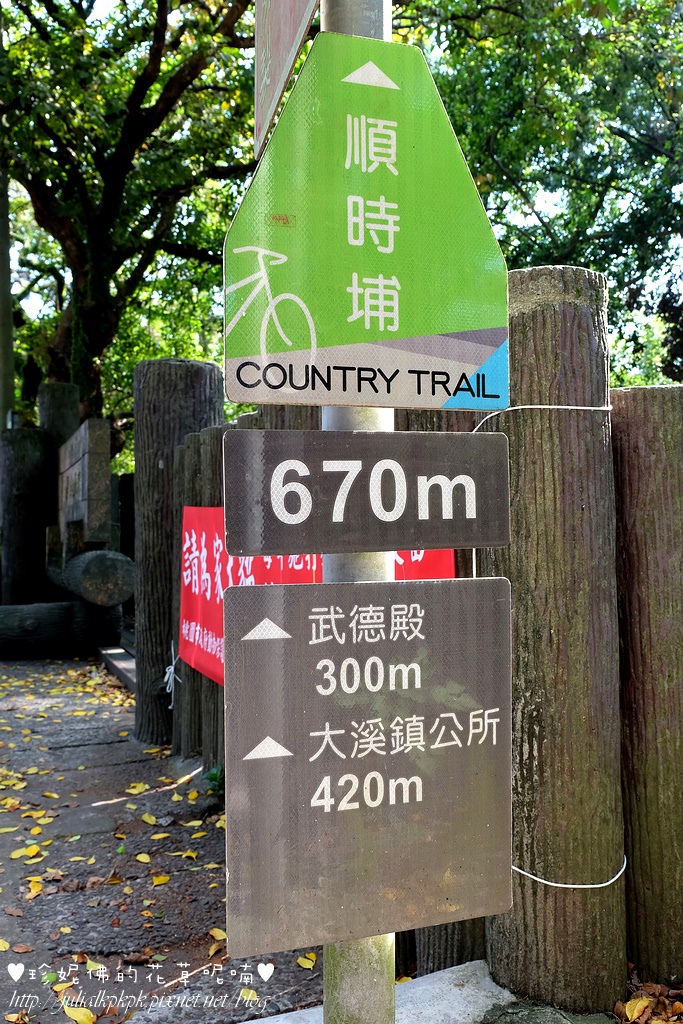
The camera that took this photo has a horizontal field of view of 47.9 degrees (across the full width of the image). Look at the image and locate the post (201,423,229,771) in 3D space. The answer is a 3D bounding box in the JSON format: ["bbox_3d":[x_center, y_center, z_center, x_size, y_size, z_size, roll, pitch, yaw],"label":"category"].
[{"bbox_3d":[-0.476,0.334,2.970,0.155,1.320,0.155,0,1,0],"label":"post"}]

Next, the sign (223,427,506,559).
[{"bbox_3d":[0.039,-0.025,0.942,0.360,0.146,0.015,0,1,-13],"label":"sign"}]

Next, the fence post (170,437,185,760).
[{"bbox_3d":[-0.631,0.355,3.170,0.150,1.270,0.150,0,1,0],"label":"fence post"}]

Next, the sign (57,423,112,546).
[{"bbox_3d":[-1.952,-0.194,5.783,0.150,0.820,1.669,-1,1,-26],"label":"sign"}]

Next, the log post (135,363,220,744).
[{"bbox_3d":[-0.728,0.165,3.430,0.380,1.640,0.380,0,1,0],"label":"log post"}]

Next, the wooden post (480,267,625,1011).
[{"bbox_3d":[0.464,0.259,1.715,0.300,1.520,0.300,0,1,0],"label":"wooden post"}]

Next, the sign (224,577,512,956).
[{"bbox_3d":[0.042,0.299,0.935,0.360,0.430,0.015,0,1,-14],"label":"sign"}]

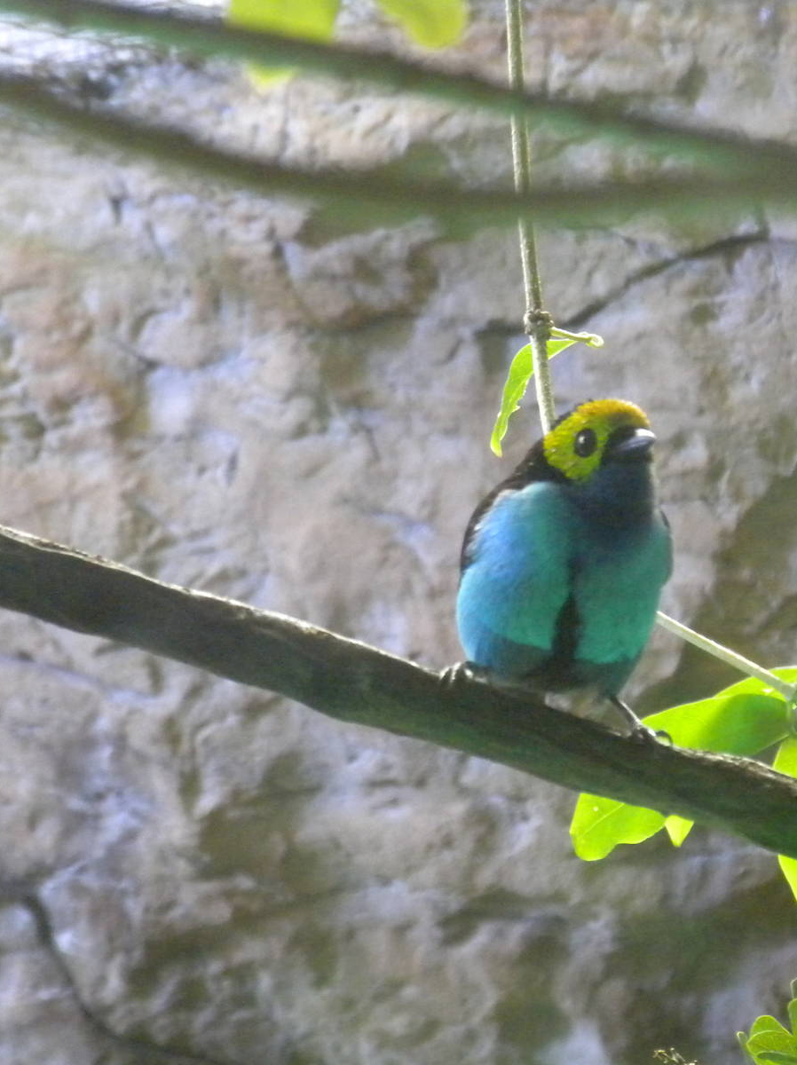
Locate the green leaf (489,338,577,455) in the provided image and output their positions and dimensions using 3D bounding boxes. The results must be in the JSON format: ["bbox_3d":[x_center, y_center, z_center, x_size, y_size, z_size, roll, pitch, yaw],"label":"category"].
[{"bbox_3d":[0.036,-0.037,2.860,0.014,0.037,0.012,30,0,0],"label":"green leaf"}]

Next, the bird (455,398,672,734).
[{"bbox_3d":[0.044,0.010,2.830,0.057,0.090,0.080,1,-4,-19],"label":"bird"}]

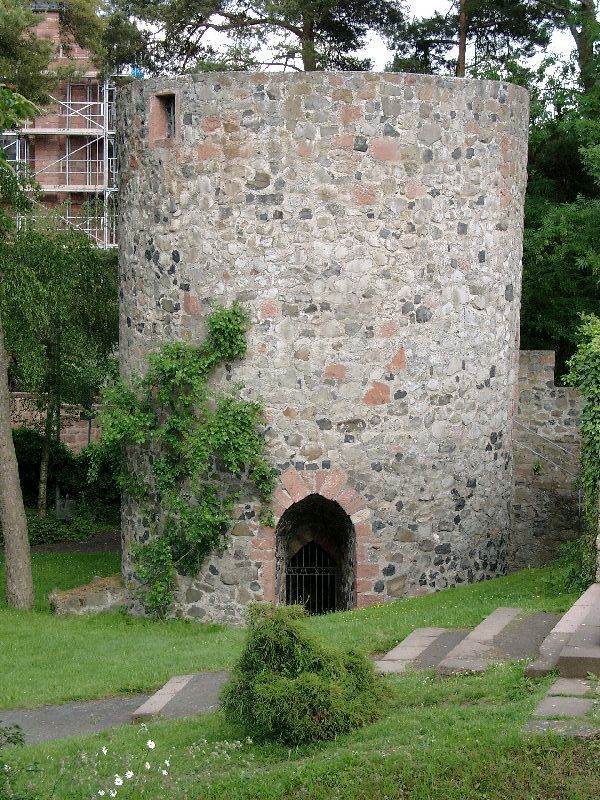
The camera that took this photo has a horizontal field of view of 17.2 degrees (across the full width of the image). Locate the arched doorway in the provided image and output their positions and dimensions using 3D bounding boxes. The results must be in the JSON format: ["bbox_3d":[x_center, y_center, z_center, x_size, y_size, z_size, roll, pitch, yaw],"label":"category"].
[{"bbox_3d":[0.285,2.706,35.673,1.442,2.154,0.600,1,5,0],"label":"arched doorway"}]

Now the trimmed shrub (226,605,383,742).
[{"bbox_3d":[0.051,3.201,23.897,1.980,1.496,1.800,1,4,0],"label":"trimmed shrub"}]

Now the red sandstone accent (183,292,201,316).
[{"bbox_3d":[-1.961,-1.769,36.793,0.409,0.443,0.160,4,5,37],"label":"red sandstone accent"}]

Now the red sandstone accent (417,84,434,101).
[{"bbox_3d":[2.060,-5.118,33.094,0.288,0.251,0.160,-3,7,-26],"label":"red sandstone accent"}]

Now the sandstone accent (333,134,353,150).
[{"bbox_3d":[0.716,-4.249,32.807,0.345,0.265,0.160,0,6,-5],"label":"sandstone accent"}]

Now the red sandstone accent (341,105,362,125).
[{"bbox_3d":[0.845,-4.701,32.773,0.346,0.339,0.160,0,6,-7],"label":"red sandstone accent"}]

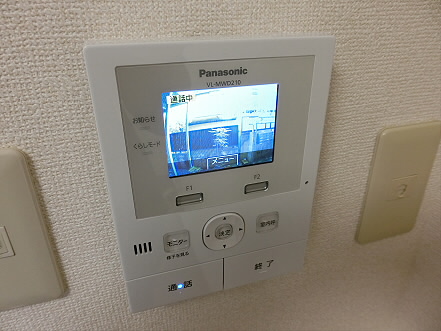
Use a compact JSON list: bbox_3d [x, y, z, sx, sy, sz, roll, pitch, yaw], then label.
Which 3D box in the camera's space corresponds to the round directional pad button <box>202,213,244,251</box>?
[{"bbox_3d":[0.003,0.049,0.233,0.033,0.034,0.004,-8,26,-15],"label":"round directional pad button"}]

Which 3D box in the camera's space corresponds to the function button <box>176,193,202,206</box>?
[{"bbox_3d":[-0.021,0.023,0.214,0.018,0.008,0.003,-8,26,-15],"label":"function button"}]

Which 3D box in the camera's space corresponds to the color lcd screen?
[{"bbox_3d":[0.001,-0.022,0.201,0.072,0.054,0.004,-8,26,-15],"label":"color lcd screen"}]

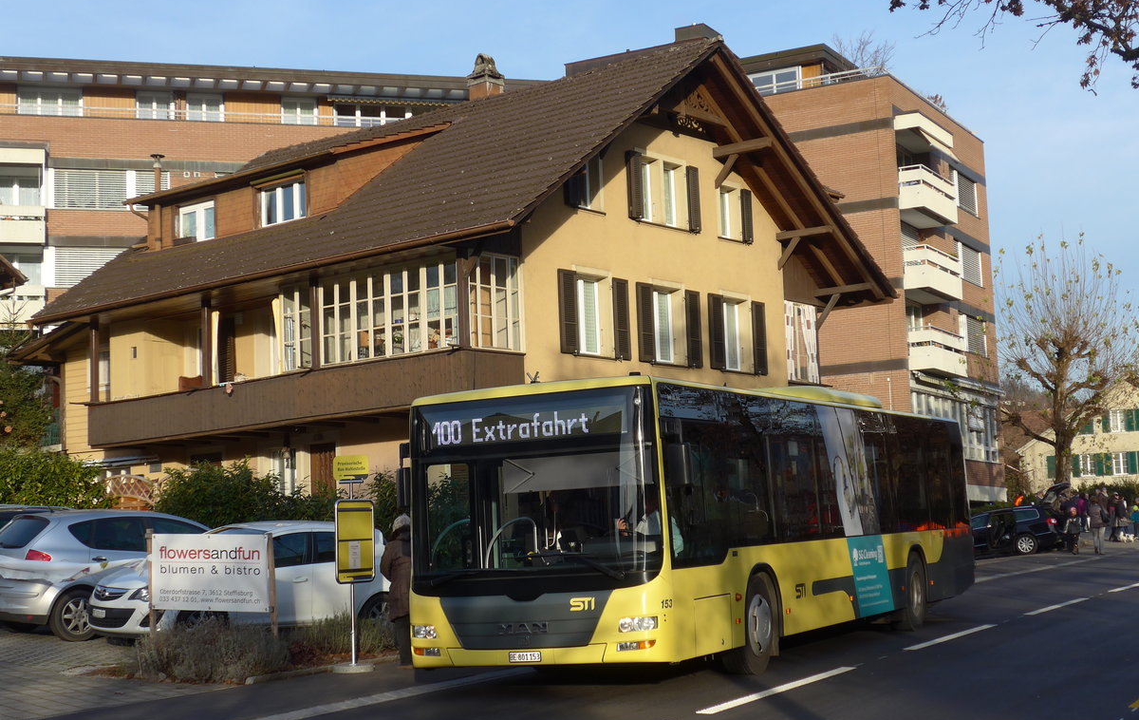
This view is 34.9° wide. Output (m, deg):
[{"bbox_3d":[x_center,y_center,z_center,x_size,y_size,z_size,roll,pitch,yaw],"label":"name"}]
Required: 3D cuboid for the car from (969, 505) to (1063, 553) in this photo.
[{"bbox_3d":[13.439,5.598,58.145,4.770,1.510,1.820,-8,-8,21],"label":"car"}]

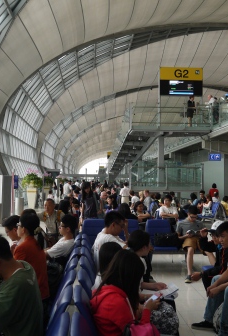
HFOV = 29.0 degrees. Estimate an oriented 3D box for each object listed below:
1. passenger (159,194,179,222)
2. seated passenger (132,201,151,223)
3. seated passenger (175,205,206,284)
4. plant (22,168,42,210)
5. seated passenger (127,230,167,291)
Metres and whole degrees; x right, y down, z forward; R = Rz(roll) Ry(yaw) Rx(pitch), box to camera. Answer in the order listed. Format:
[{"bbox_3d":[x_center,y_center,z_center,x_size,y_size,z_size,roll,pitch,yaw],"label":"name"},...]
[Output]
[{"bbox_3d":[1.320,1.302,10.663,0.500,1.260,0.900,0,-2,-3],"label":"passenger"},{"bbox_3d":[0.600,1.310,9.600,0.500,1.180,0.750,0,-2,-9],"label":"seated passenger"},{"bbox_3d":[1.310,1.249,7.543,0.520,1.160,1.080,0,-2,-3],"label":"seated passenger"},{"bbox_3d":[-4.712,1.217,25.500,1.200,2.350,1.200,0,-2,-3],"label":"plant"},{"bbox_3d":[0.255,1.180,4.388,0.780,1.130,0.500,0,-2,-3],"label":"seated passenger"}]

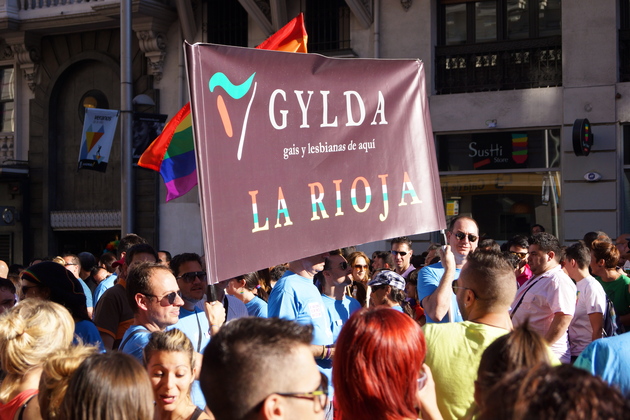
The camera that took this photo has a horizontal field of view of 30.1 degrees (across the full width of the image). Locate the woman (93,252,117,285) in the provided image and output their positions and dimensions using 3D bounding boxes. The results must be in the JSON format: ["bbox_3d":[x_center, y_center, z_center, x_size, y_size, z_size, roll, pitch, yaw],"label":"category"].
[{"bbox_3d":[-2.205,1.251,12.282,0.460,1.600,0.320,1,-2,-37],"label":"woman"}]

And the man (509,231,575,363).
[{"bbox_3d":[1.440,1.025,7.380,0.420,1.760,0.560,1,-2,-34],"label":"man"}]

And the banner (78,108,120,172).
[{"bbox_3d":[-4.081,-1.295,22.000,0.080,1.200,0.790,17,10,39],"label":"banner"}]

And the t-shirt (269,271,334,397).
[{"bbox_3d":[-0.074,0.738,6.950,0.340,0.740,0.520,-1,-2,29],"label":"t-shirt"}]

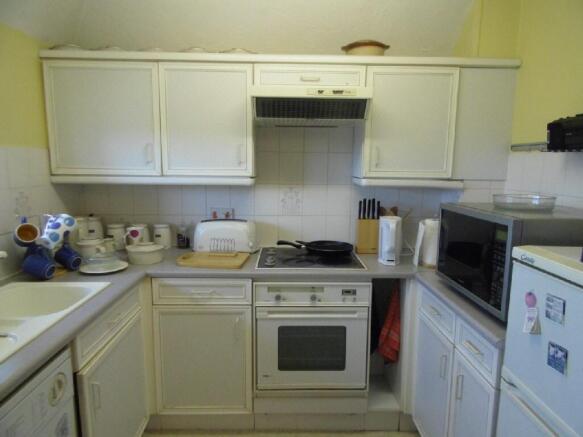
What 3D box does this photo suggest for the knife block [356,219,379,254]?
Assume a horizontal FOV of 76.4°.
[{"bbox_3d":[0.461,0.104,2.235,0.135,0.212,0.105,0,8,-1],"label":"knife block"}]

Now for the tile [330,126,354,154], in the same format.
[{"bbox_3d":[0.309,-0.513,2.311,0.153,0.200,0.010,0,8,-1],"label":"tile"}]

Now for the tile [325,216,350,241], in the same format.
[{"bbox_3d":[0.302,0.086,2.390,0.153,0.200,0.010,0,8,-1],"label":"tile"}]

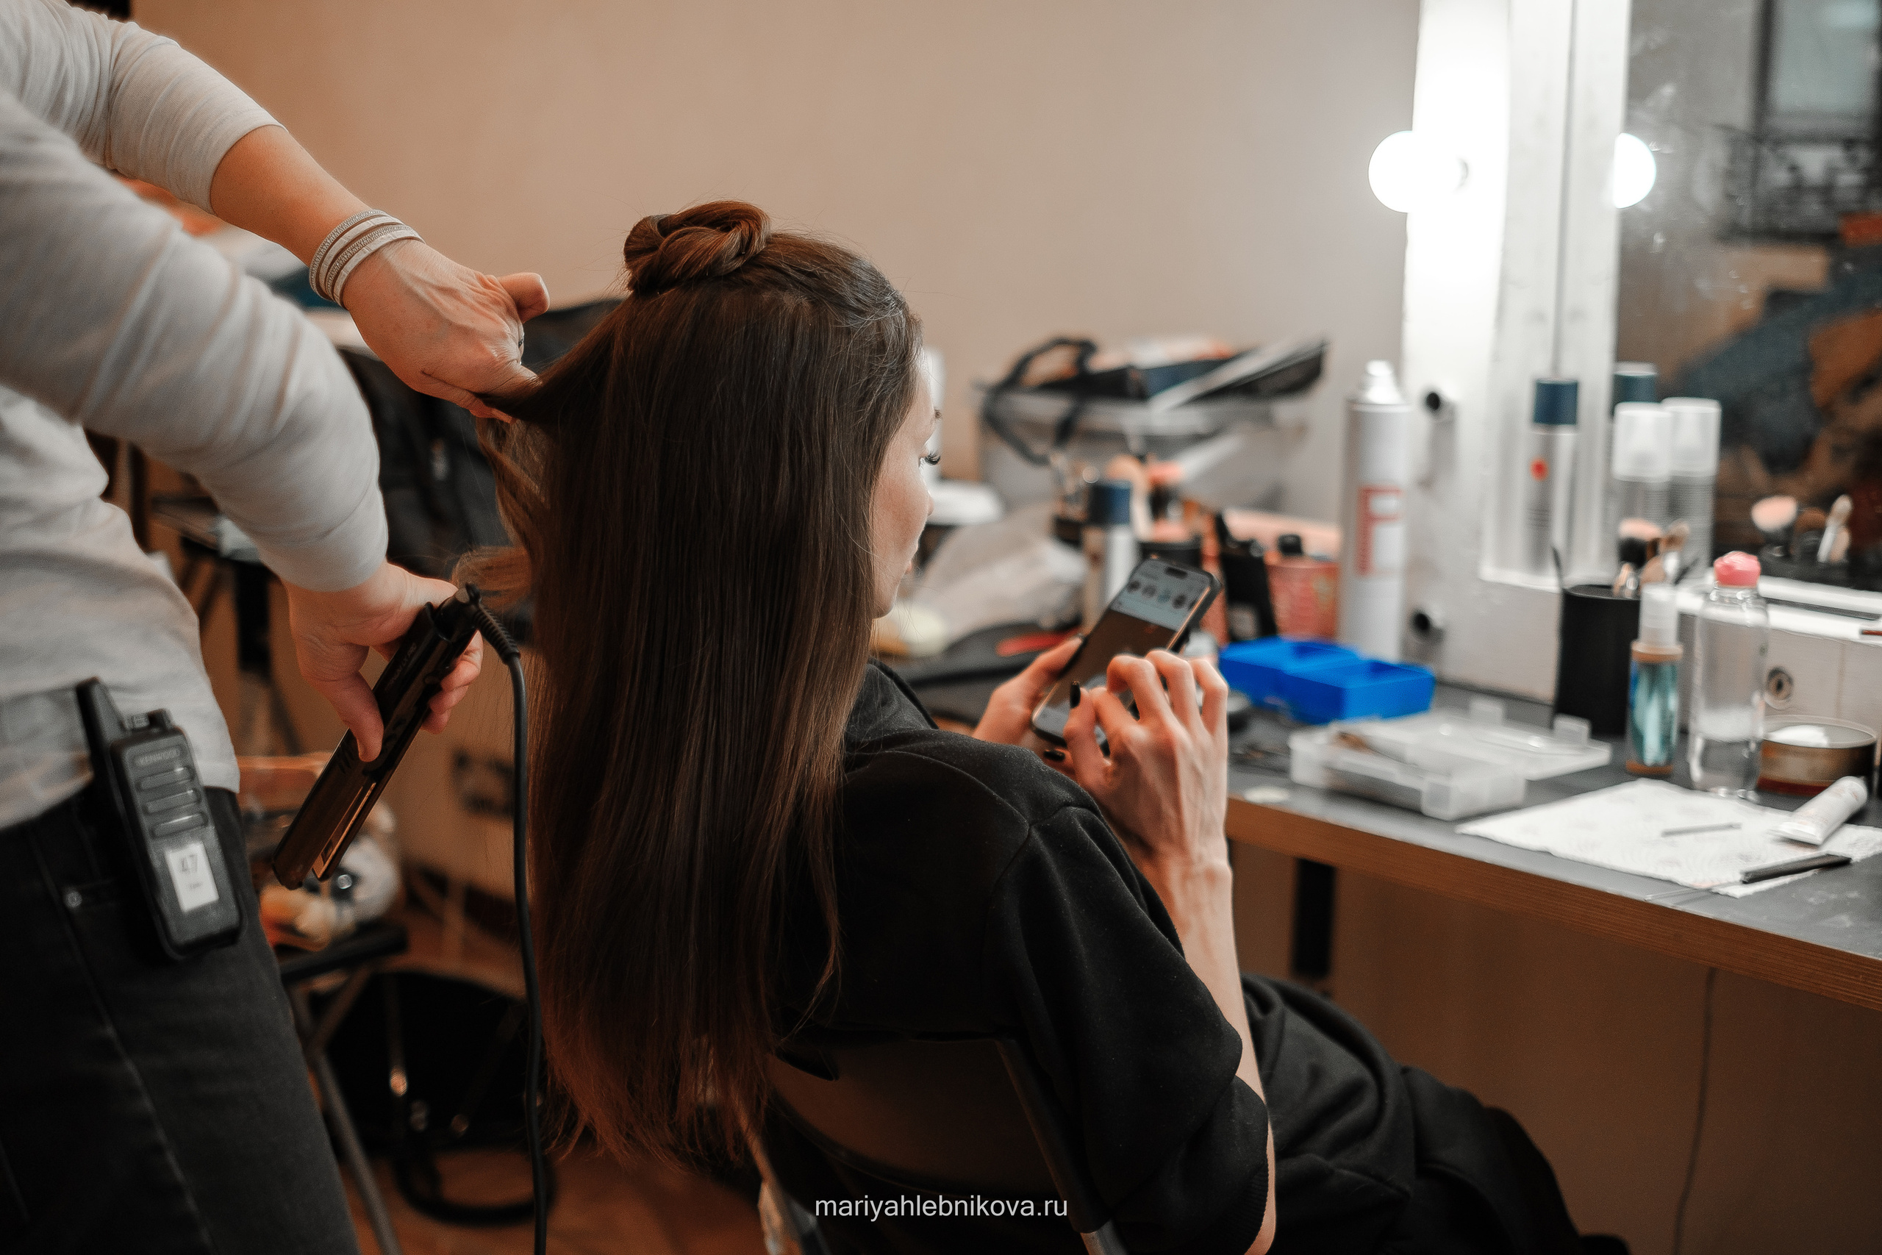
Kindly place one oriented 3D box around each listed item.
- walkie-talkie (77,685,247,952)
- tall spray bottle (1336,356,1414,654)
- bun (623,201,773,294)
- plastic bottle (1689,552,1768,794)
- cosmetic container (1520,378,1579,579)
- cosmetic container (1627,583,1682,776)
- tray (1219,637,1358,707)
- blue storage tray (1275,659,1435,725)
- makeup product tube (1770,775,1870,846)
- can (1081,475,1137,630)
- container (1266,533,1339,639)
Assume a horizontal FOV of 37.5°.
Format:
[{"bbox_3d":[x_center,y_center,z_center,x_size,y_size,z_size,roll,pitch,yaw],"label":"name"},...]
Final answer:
[{"bbox_3d":[-0.387,0.094,1.375,0.030,0.141,0.050,-14,0,32],"label":"walkie-talkie"},{"bbox_3d":[0.373,-0.091,2.372,0.054,0.270,0.054,1,11,0],"label":"tall spray bottle"},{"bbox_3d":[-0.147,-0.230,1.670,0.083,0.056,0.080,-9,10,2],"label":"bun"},{"bbox_3d":[0.570,0.033,1.995,0.051,0.170,0.051,4,11,16],"label":"plastic bottle"},{"bbox_3d":[0.508,-0.124,2.309,0.037,0.166,0.037,1,11,0],"label":"cosmetic container"},{"bbox_3d":[0.529,0.037,2.051,0.037,0.140,0.037,4,11,14],"label":"cosmetic container"},{"bbox_3d":[0.293,0.041,2.310,0.101,0.030,0.075,-9,14,-43],"label":"tray"},{"bbox_3d":[0.338,0.054,2.249,0.098,0.029,0.079,-9,14,-43],"label":"blue storage tray"},{"bbox_3d":[0.608,0.125,1.903,0.037,0.024,0.120,8,13,34],"label":"makeup product tube"},{"bbox_3d":[0.145,-0.045,2.390,0.037,0.166,0.037,-9,14,-43],"label":"can"},{"bbox_3d":[0.332,-0.032,2.509,0.062,0.102,0.062,2,11,7],"label":"container"}]

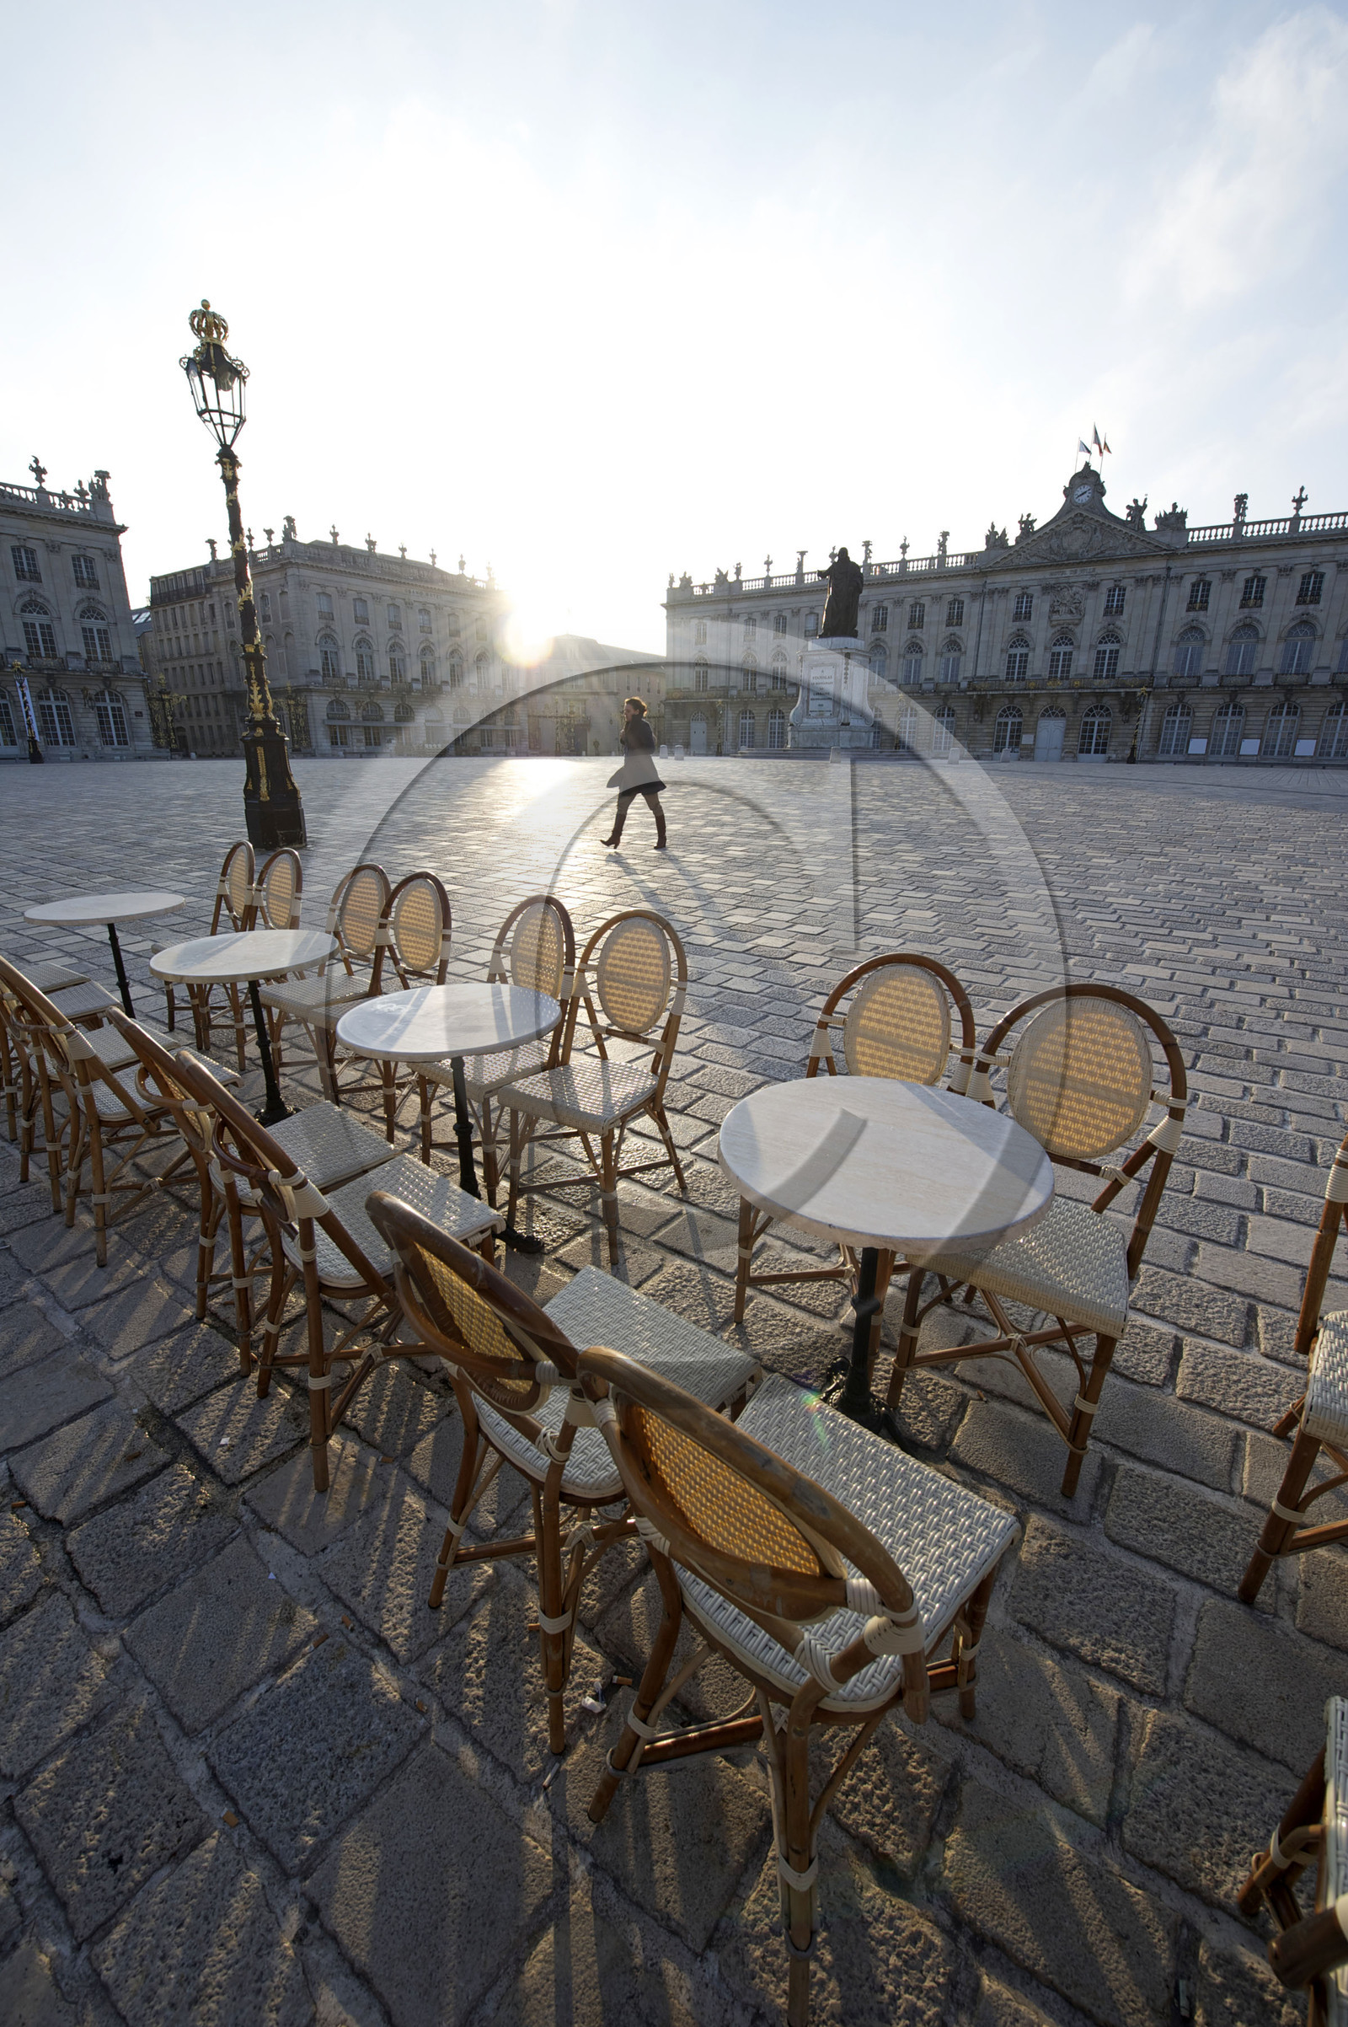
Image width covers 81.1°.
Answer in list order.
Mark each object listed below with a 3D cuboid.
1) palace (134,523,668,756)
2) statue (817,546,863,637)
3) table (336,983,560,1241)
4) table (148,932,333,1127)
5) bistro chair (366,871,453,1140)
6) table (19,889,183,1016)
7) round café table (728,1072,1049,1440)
[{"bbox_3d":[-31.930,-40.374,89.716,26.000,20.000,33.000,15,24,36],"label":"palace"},{"bbox_3d":[8.475,-21.583,40.355,1.750,4.204,1.400,14,23,34],"label":"statue"},{"bbox_3d":[-0.613,0.316,2.306,0.605,0.675,0.605,0,19,0],"label":"table"},{"bbox_3d":[-1.612,0.095,3.111,0.635,0.725,0.635,15,25,37],"label":"table"},{"bbox_3d":[-1.138,-0.068,3.223,0.445,0.940,0.530,12,23,31],"label":"bistro chair"},{"bbox_3d":[-2.882,-0.202,4.108,0.680,0.720,0.680,16,25,37],"label":"table"},{"bbox_3d":[0.391,0.563,1.606,0.605,0.675,0.605,0,19,0],"label":"round café table"}]

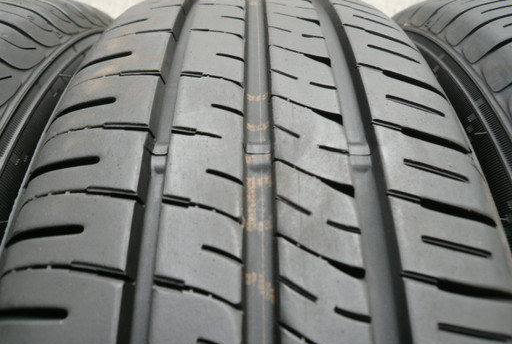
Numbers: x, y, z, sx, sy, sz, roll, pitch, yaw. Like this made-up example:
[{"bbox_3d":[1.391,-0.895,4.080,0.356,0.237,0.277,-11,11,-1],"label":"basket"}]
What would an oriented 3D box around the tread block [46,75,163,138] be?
[{"bbox_3d":[-0.050,-0.021,0.137,0.037,0.010,0.026,-3,51,3],"label":"tread block"}]

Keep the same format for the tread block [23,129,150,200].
[{"bbox_3d":[-0.050,-0.001,0.122,0.037,0.010,0.024,-3,57,3],"label":"tread block"}]

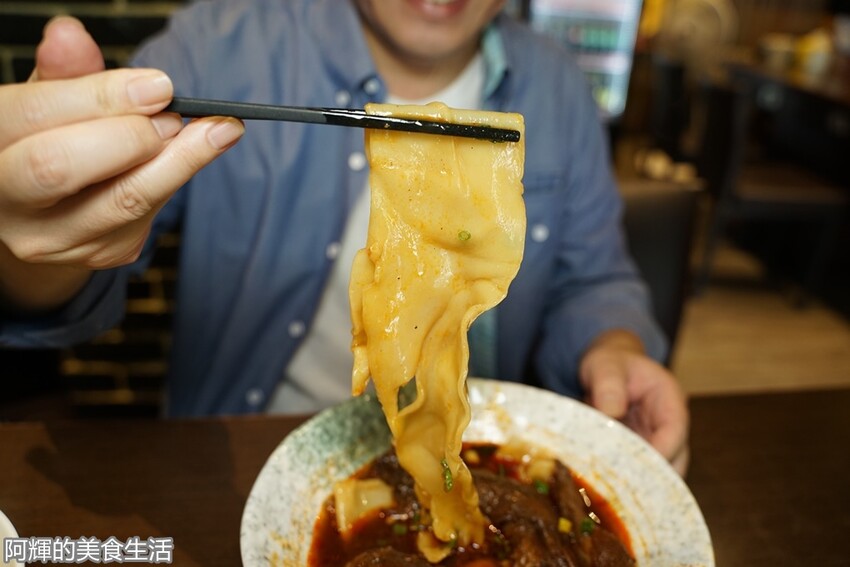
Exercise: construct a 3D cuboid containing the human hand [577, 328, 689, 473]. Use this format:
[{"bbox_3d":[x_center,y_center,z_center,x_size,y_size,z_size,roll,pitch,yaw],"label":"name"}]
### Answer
[{"bbox_3d":[0.133,0.081,0.445,0.080,0.080,0.120,3,25,4],"label":"human hand"}]

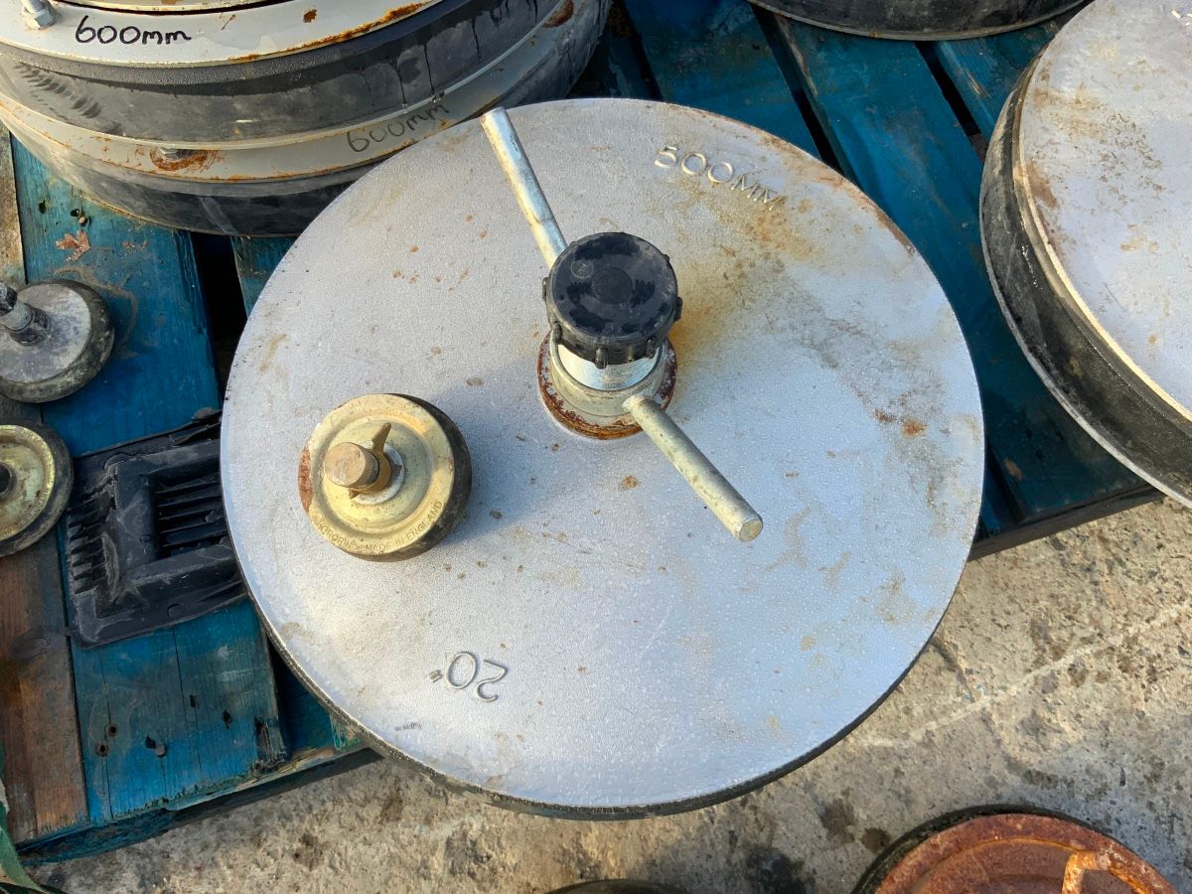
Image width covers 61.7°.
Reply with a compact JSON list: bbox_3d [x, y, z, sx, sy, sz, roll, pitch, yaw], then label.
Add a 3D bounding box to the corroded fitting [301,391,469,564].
[{"bbox_3d":[-0.125,0.015,0.565,0.098,0.076,0.098,0,81,9],"label":"corroded fitting"}]

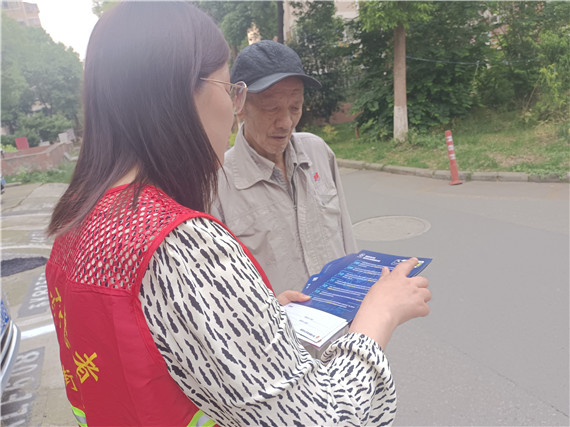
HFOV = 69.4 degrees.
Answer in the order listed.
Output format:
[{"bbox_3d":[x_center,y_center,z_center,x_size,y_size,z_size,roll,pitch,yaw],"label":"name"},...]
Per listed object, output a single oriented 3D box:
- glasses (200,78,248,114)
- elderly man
[{"bbox_3d":[-0.154,-0.189,0.646,0.142,0.050,0.140,0,8,-36],"label":"glasses"},{"bbox_3d":[0.018,0.360,1.258,0.500,1.650,0.360,-16,18,-34],"label":"elderly man"}]

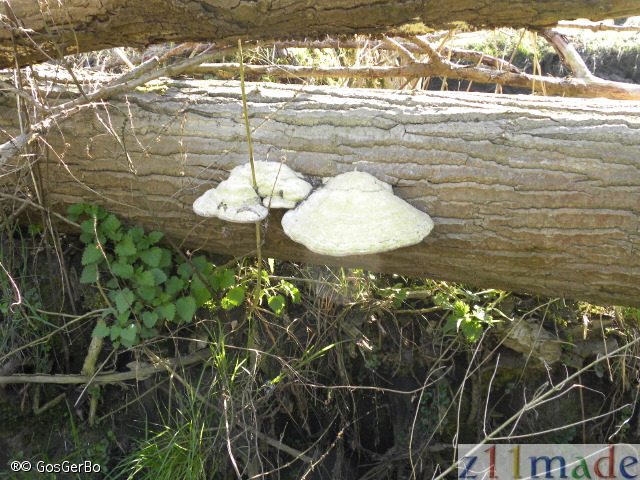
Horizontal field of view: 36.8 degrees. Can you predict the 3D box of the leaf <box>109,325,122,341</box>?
[{"bbox_3d":[-0.479,0.216,2.250,0.030,0.041,0.017,18,-27,2],"label":"leaf"}]

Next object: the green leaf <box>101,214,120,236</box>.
[{"bbox_3d":[-0.458,-0.032,2.100,0.044,0.014,0.051,0,60,0],"label":"green leaf"}]

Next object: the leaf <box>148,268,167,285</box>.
[{"bbox_3d":[-0.387,0.087,2.290,0.043,0.043,0.017,11,-27,0],"label":"leaf"}]

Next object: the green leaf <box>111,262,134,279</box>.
[{"bbox_3d":[-0.468,0.072,2.280,0.052,0.018,0.047,0,60,0],"label":"green leaf"}]

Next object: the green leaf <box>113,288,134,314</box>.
[{"bbox_3d":[-0.454,0.144,2.240,0.044,0.062,0.018,0,-15,0],"label":"green leaf"}]

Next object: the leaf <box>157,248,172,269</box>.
[{"bbox_3d":[-0.345,0.041,2.120,0.040,0.014,0.046,-3,60,-8],"label":"leaf"}]

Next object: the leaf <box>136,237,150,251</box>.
[{"bbox_3d":[-0.389,0.008,2.120,0.031,0.014,0.031,0,60,0],"label":"leaf"}]

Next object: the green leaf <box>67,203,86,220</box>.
[{"bbox_3d":[-0.590,-0.069,2.330,0.046,0.037,0.017,9,-27,-4],"label":"green leaf"}]

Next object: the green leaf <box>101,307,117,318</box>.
[{"bbox_3d":[-0.497,0.173,2.280,0.038,0.018,0.033,0,60,0],"label":"green leaf"}]

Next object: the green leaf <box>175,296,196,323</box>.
[{"bbox_3d":[-0.315,0.163,2.260,0.048,0.064,0.017,-3,-26,-6],"label":"green leaf"}]

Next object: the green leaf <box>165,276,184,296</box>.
[{"bbox_3d":[-0.313,0.100,2.070,0.043,0.014,0.045,2,60,4],"label":"green leaf"}]

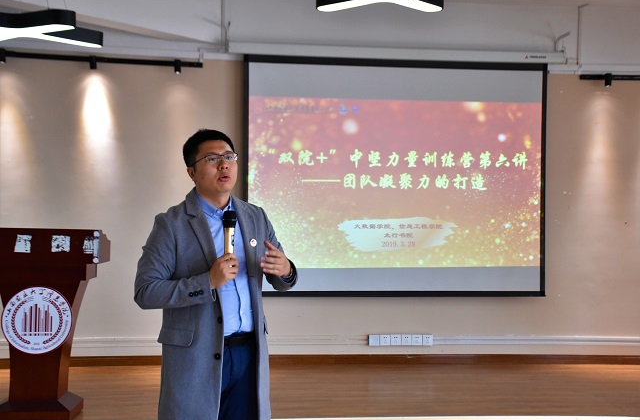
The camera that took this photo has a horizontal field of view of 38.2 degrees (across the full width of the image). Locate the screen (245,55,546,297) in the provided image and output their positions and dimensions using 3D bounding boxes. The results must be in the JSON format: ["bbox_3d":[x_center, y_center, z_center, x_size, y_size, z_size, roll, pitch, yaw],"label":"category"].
[{"bbox_3d":[0.622,-0.253,7.360,2.450,1.885,0.040,1,0,-8],"label":"screen"}]

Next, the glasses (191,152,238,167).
[{"bbox_3d":[-0.386,-0.165,3.330,0.140,0.045,0.140,-4,-13,-39],"label":"glasses"}]

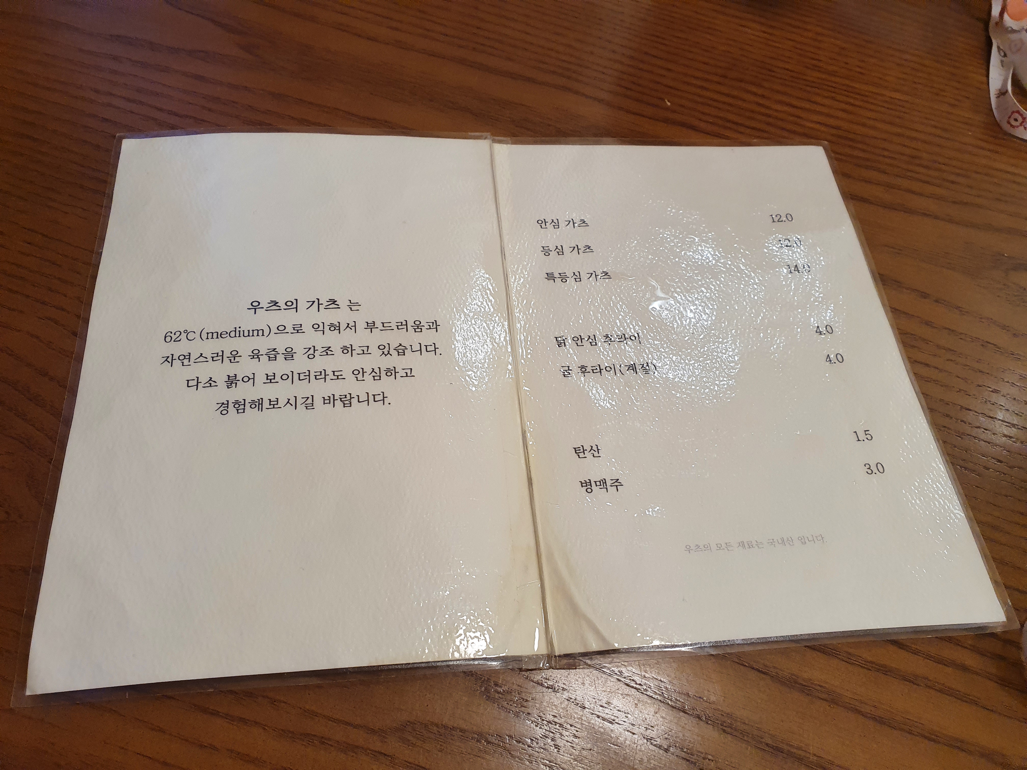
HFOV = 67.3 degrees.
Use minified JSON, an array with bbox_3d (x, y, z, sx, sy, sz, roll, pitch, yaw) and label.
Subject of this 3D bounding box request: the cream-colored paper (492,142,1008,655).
[{"bbox_3d":[0.075,-0.014,0.288,0.149,0.004,0.210,-2,61,-8],"label":"cream-colored paper"}]

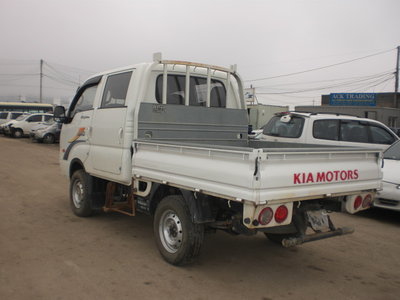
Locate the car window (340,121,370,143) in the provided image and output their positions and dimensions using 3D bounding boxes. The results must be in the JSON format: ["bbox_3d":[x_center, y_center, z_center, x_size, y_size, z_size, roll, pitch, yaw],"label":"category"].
[{"bbox_3d":[3.450,-0.411,9.349,0.860,0.460,0.070,-1,-5,-29],"label":"car window"}]

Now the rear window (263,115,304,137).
[{"bbox_3d":[1.883,-0.509,9.360,0.100,0.460,1.300,24,-6,-29],"label":"rear window"}]

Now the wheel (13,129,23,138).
[{"bbox_3d":[-10.967,-0.974,25.000,0.620,0.620,0.200,0,3,-36],"label":"wheel"}]

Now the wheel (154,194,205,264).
[{"bbox_3d":[-0.221,0.811,4.272,0.200,0.670,0.670,0,3,-36],"label":"wheel"}]

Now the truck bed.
[{"bbox_3d":[0.536,0.143,4.338,1.730,0.400,1.930,0,3,-37],"label":"truck bed"}]

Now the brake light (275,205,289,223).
[{"bbox_3d":[0.659,0.519,3.363,0.145,0.145,0.050,0,3,-36],"label":"brake light"}]

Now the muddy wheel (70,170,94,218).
[{"bbox_3d":[-1.674,0.615,6.047,0.210,0.660,0.660,0,3,-37],"label":"muddy wheel"}]

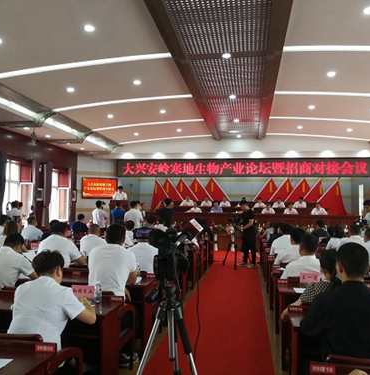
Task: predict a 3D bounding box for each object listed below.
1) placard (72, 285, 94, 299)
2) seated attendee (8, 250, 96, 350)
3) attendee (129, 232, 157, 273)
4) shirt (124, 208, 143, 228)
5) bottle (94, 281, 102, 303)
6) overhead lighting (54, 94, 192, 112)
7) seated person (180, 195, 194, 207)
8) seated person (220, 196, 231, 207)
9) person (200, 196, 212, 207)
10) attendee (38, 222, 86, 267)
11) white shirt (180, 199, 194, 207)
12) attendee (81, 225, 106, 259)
[{"bbox_3d":[-0.809,0.838,3.115,0.185,0.105,0.060,0,-3,10],"label":"placard"},{"bbox_3d":[-0.884,1.016,2.570,0.530,1.210,0.760,0,-3,10],"label":"seated attendee"},{"bbox_3d":[-0.456,1.112,4.585,0.470,1.250,0.750,0,-3,10],"label":"attendee"},{"bbox_3d":[-1.530,0.930,11.700,0.520,0.660,0.340,0,-3,19],"label":"shirt"},{"bbox_3d":[-0.686,0.810,3.076,0.063,0.178,0.063,0,-3,10],"label":"bottle"},{"bbox_3d":[-1.625,-2.135,9.851,3.640,0.320,0.200,0,-3,9],"label":"overhead lighting"},{"bbox_3d":[0.090,0.992,17.600,0.520,1.220,0.650,0,-3,9],"label":"seated person"},{"bbox_3d":[1.700,1.008,16.414,0.480,1.210,0.700,0,-3,10],"label":"seated person"},{"bbox_3d":[0.920,0.996,17.500,0.520,1.200,0.650,0,-3,9],"label":"person"},{"bbox_3d":[-1.461,1.081,4.755,0.530,1.290,0.750,0,-3,10],"label":"attendee"},{"bbox_3d":[0.090,0.832,17.600,0.530,0.530,0.360,0,-3,9],"label":"white shirt"},{"bbox_3d":[-1.513,1.248,6.450,0.530,1.260,0.700,0,-3,9],"label":"attendee"}]

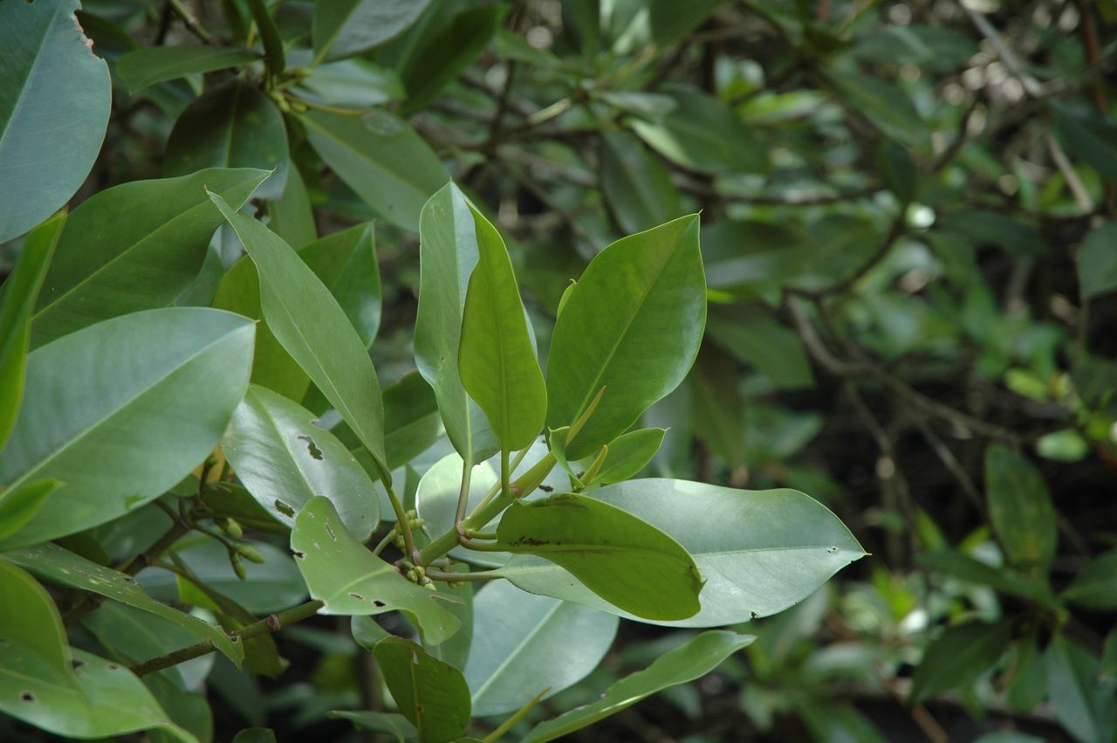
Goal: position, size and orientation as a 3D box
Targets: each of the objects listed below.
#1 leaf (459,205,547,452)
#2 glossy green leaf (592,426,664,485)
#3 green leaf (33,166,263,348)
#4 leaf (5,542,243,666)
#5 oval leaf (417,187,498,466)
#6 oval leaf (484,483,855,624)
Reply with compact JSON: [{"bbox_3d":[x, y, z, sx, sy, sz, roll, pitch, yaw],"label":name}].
[{"bbox_3d":[-0.018,-0.015,1.080,0.036,0.083,0.016,-11,-7,35],"label":"leaf"},{"bbox_3d":[0.023,0.029,1.090,0.034,0.006,0.017,-35,48,9],"label":"glossy green leaf"},{"bbox_3d":[-0.147,-0.040,1.140,0.108,0.048,0.015,-32,-23,-6],"label":"green leaf"},{"bbox_3d":[-0.140,0.074,1.040,0.093,0.014,0.036,27,21,6],"label":"leaf"},{"bbox_3d":[-0.034,-0.016,1.110,0.040,0.096,0.018,4,-11,-39],"label":"oval leaf"},{"bbox_3d":[0.041,0.062,1.110,0.125,0.020,0.055,-1,53,-6],"label":"oval leaf"}]

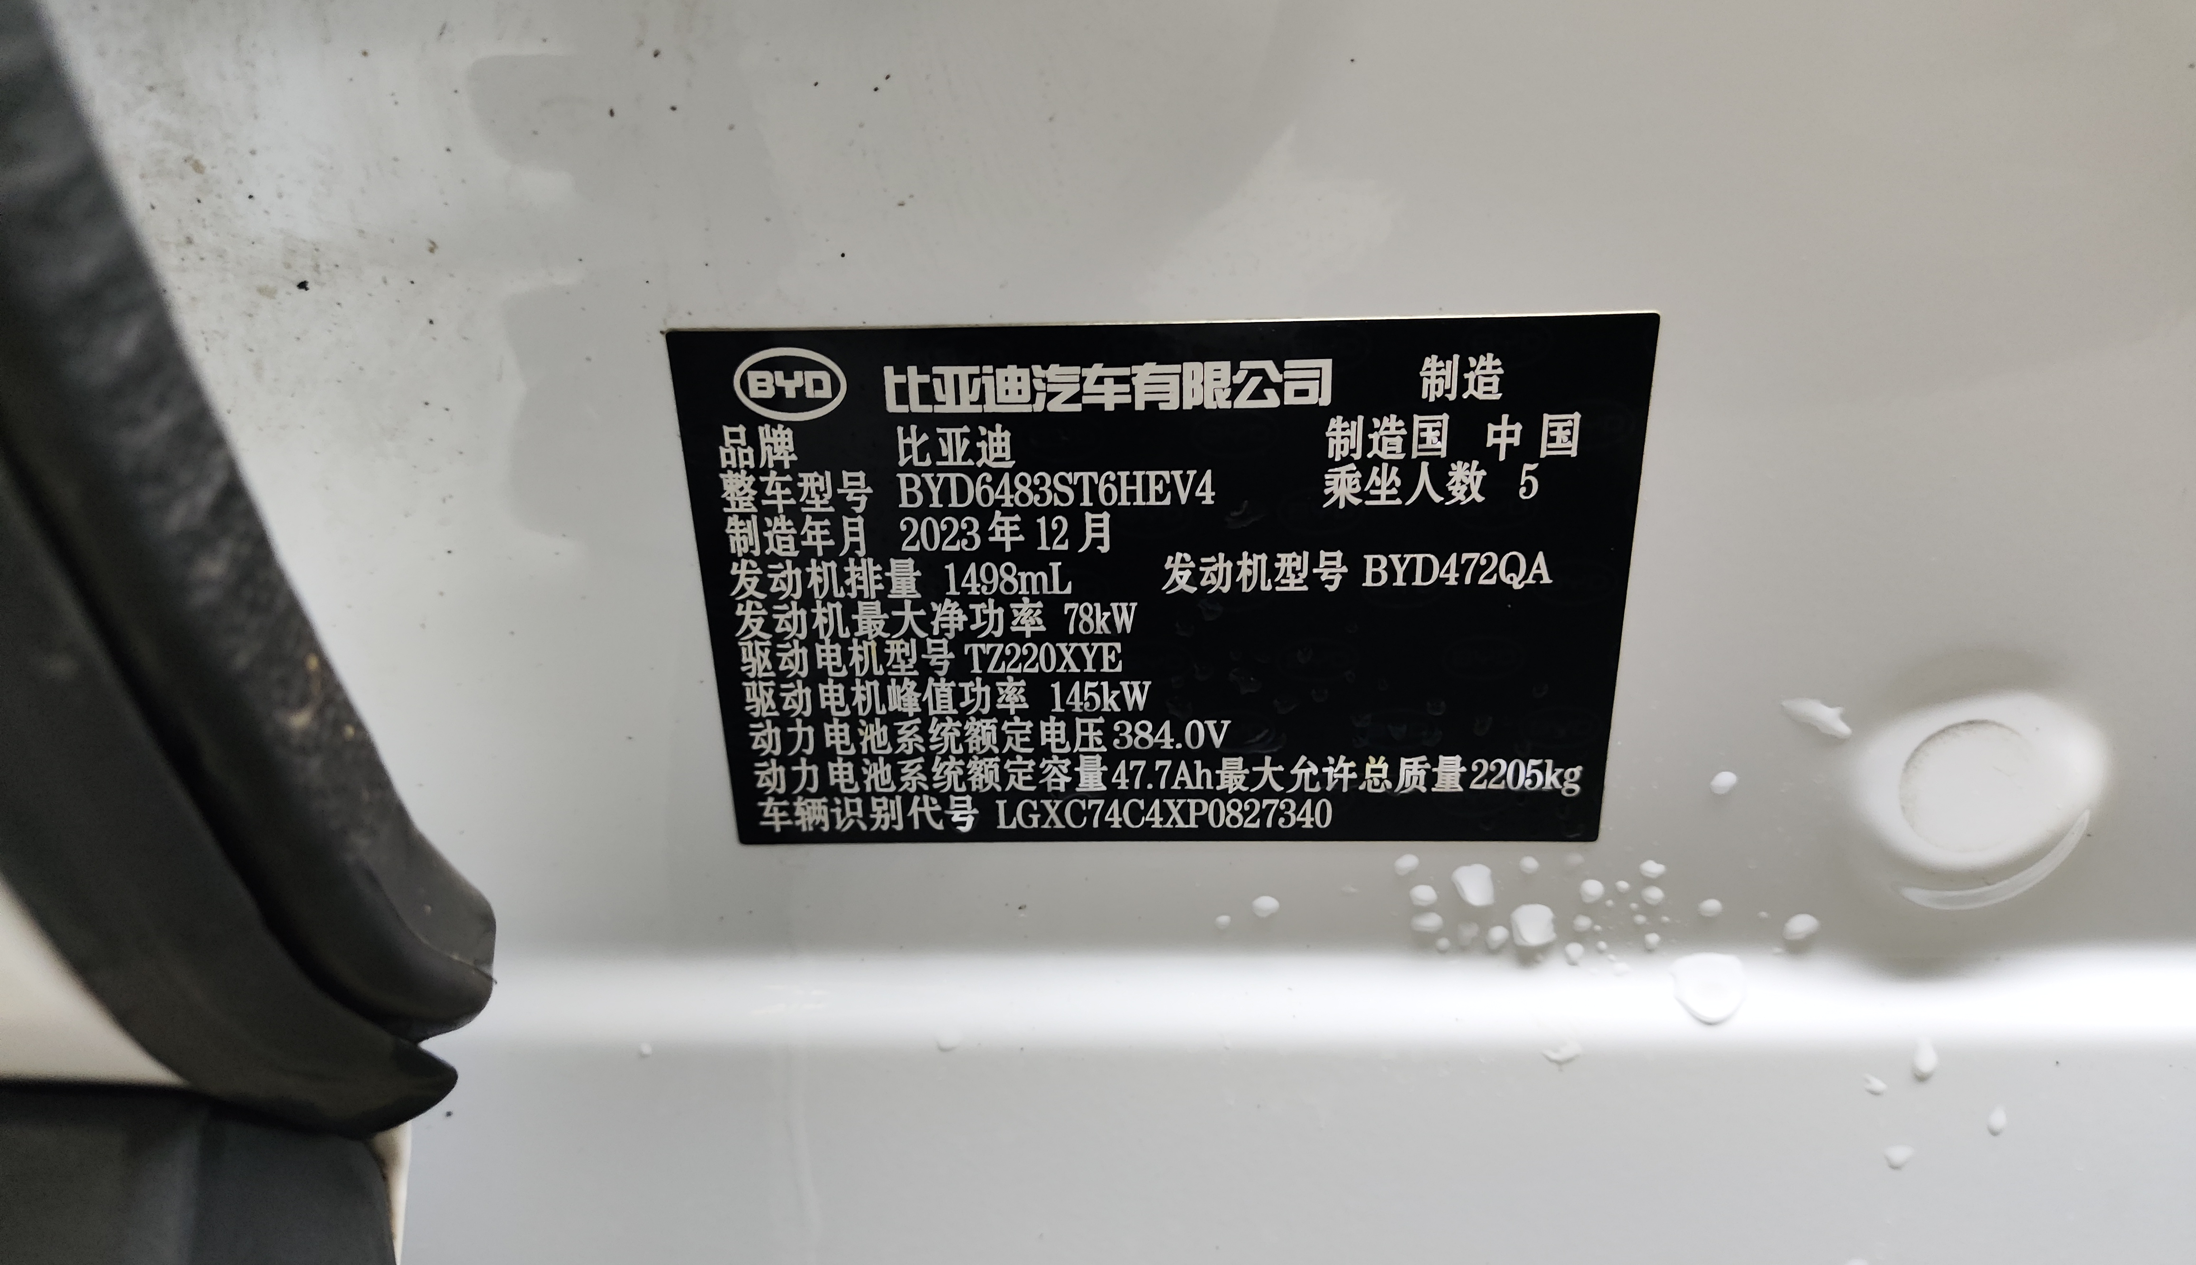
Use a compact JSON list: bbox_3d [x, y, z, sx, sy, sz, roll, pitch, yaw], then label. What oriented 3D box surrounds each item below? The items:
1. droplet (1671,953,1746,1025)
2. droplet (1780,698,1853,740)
[{"bbox_3d":[0.072,0.042,0.179,0.009,0.010,0.003,-1,24,2],"label":"droplet"},{"bbox_3d":[0.079,0.010,0.167,0.008,0.005,0.002,-1,24,2],"label":"droplet"}]

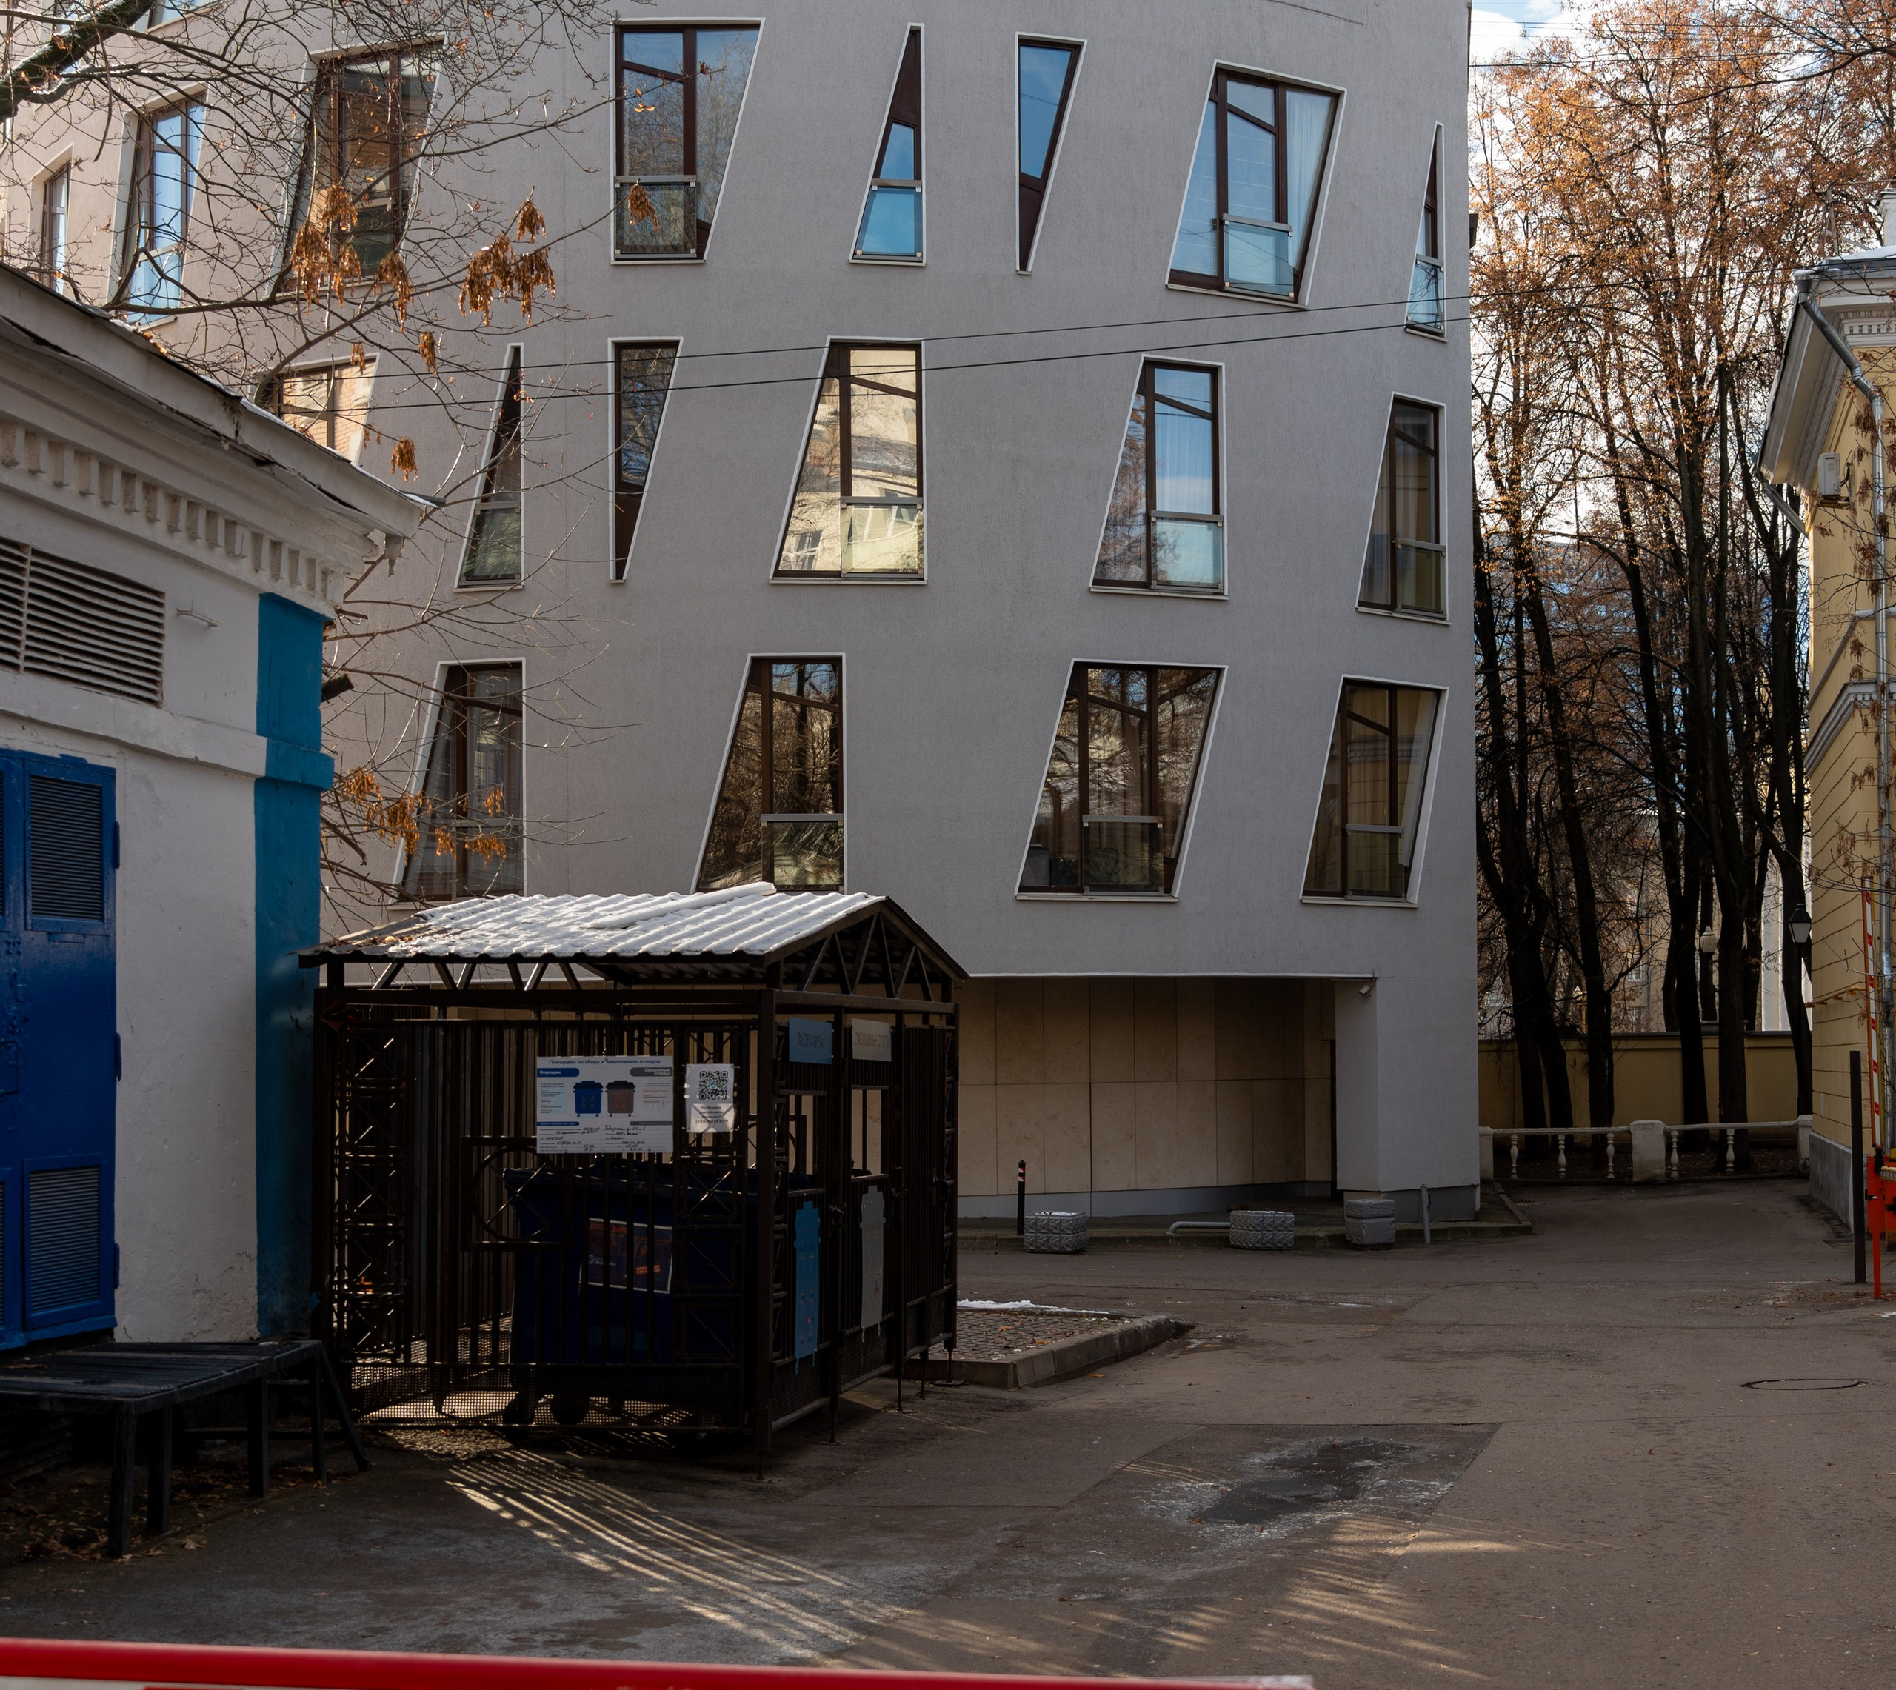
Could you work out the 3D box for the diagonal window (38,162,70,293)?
[{"bbox_3d":[-10.158,-6.583,32.185,0.200,2.422,1.776,2,-4,-35],"label":"diagonal window"}]

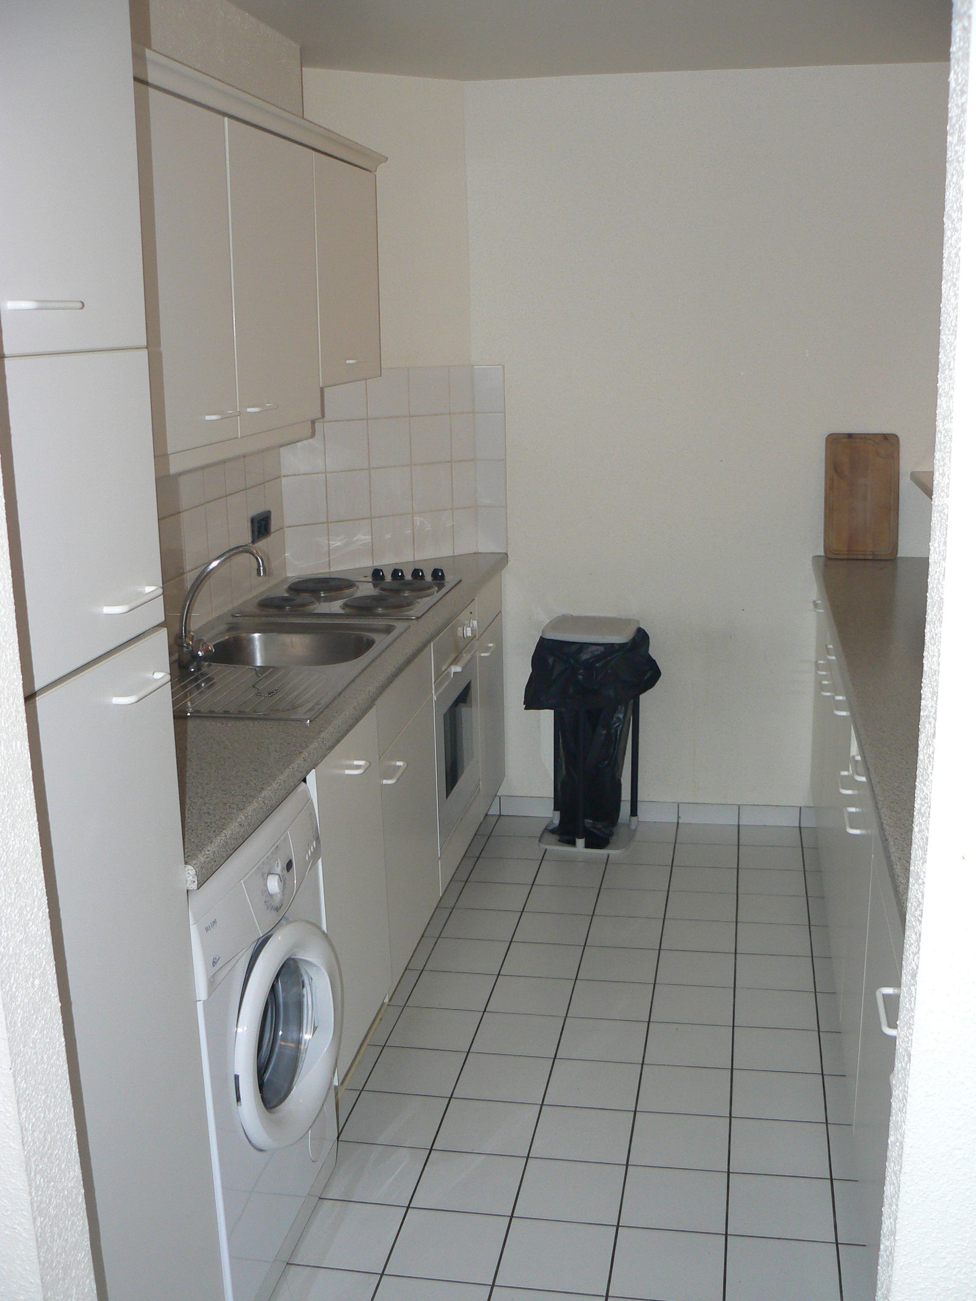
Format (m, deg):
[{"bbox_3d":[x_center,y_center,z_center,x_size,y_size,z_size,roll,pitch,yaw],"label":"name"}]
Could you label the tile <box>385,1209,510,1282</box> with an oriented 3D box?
[{"bbox_3d":[-0.070,1.056,2.392,0.198,0.010,0.198,1,13,10],"label":"tile"}]

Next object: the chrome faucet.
[{"bbox_3d":[-0.590,-0.098,2.967,0.220,0.250,0.110,-6,14,-19],"label":"chrome faucet"}]

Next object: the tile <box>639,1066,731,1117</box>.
[{"bbox_3d":[0.422,0.943,2.889,0.200,0.010,0.200,1,13,10],"label":"tile"}]

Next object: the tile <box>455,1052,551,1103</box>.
[{"bbox_3d":[0.037,0.939,2.958,0.198,0.010,0.198,1,13,10],"label":"tile"}]

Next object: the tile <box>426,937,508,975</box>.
[{"bbox_3d":[-0.050,0.809,3.566,0.198,0.010,0.198,1,13,10],"label":"tile"}]

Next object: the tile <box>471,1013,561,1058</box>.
[{"bbox_3d":[0.071,0.900,3.162,0.198,0.010,0.198,1,13,11],"label":"tile"}]

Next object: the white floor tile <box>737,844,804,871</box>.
[{"bbox_3d":[0.894,0.664,4.299,0.200,0.010,0.200,1,13,11],"label":"white floor tile"}]

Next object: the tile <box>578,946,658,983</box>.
[{"bbox_3d":[0.339,0.817,3.508,0.198,0.010,0.198,1,13,11],"label":"tile"}]

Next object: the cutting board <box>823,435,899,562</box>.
[{"bbox_3d":[1.150,-0.473,4.159,0.225,0.385,0.020,1,9,10],"label":"cutting board"}]

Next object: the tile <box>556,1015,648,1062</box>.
[{"bbox_3d":[0.269,0.912,3.166,0.197,0.010,0.197,1,13,11],"label":"tile"}]

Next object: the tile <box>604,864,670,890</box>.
[{"bbox_3d":[0.452,0.693,4.111,0.197,0.010,0.197,1,13,11],"label":"tile"}]

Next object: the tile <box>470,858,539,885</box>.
[{"bbox_3d":[0.058,0.680,4.141,0.200,0.010,0.200,1,13,10],"label":"tile"}]

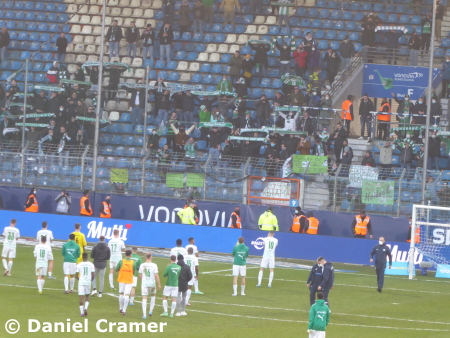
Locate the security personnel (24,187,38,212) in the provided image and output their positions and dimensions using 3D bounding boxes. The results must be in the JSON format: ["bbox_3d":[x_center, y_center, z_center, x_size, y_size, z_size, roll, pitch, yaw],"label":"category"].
[{"bbox_3d":[-7.200,1.562,155.845,0.450,1.770,0.500,4,3,22],"label":"security personnel"}]

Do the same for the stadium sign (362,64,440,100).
[{"bbox_3d":[6.862,-3.357,162.947,3.250,1.280,0.060,4,3,23],"label":"stadium sign"}]

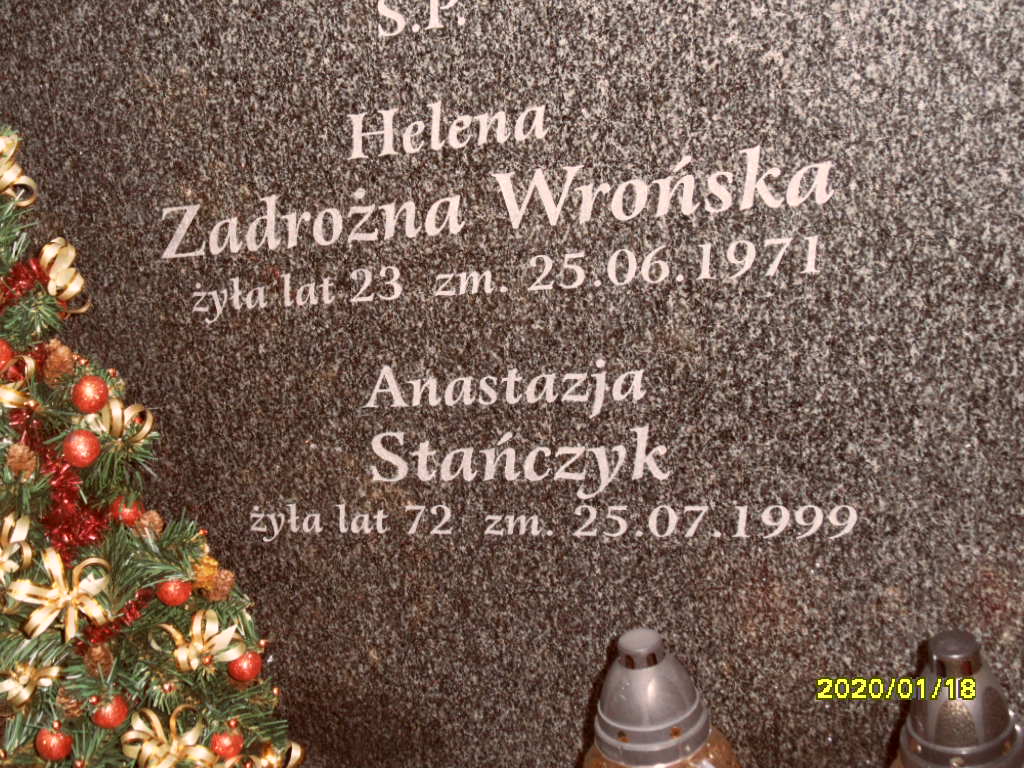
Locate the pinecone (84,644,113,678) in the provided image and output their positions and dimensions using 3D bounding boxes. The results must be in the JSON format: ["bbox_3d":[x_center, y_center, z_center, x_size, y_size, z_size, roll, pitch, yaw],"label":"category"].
[{"bbox_3d":[-0.310,0.207,1.110,0.023,0.028,0.023,-19,24,-17],"label":"pinecone"}]

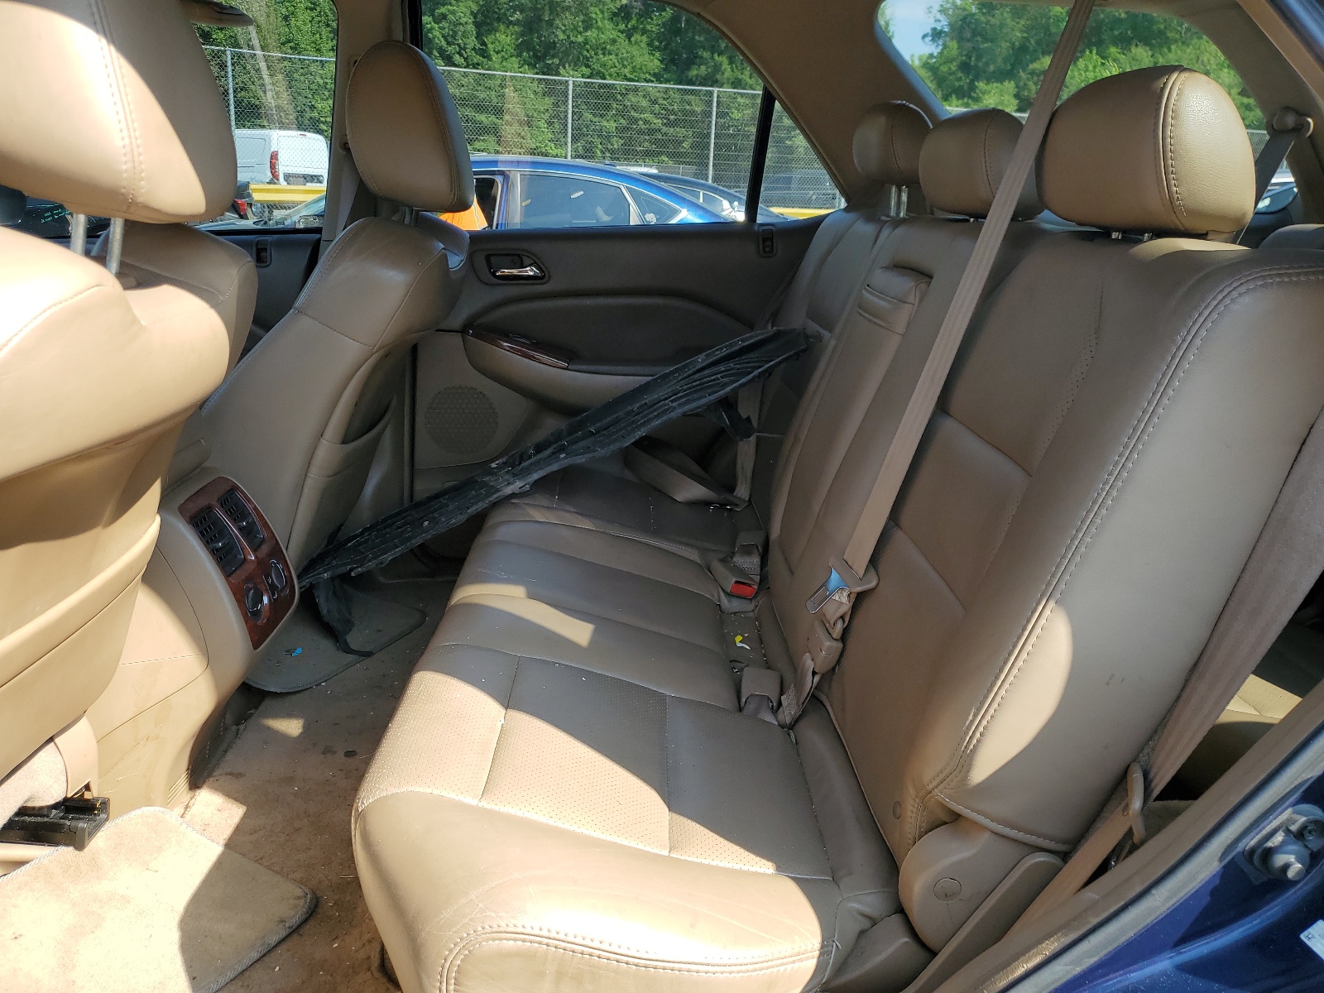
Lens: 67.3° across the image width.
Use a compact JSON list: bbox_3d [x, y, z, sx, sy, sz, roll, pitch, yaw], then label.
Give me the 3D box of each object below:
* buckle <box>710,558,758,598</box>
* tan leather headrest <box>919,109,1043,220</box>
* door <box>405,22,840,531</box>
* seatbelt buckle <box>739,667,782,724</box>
[{"bbox_3d":[0.110,0.126,1.513,0.042,0.028,0.068,-11,36,-31],"label":"buckle"},{"bbox_3d":[0.416,-0.442,1.332,0.115,0.148,0.245,1,16,-2],"label":"tan leather headrest"},{"bbox_3d":[-0.074,-0.452,2.146,0.980,1.200,0.220,1,16,-2],"label":"door"},{"bbox_3d":[0.112,0.221,1.134,0.043,0.027,0.070,8,34,8],"label":"seatbelt buckle"}]

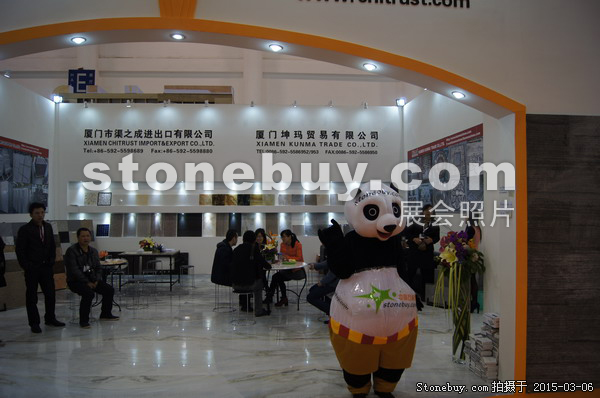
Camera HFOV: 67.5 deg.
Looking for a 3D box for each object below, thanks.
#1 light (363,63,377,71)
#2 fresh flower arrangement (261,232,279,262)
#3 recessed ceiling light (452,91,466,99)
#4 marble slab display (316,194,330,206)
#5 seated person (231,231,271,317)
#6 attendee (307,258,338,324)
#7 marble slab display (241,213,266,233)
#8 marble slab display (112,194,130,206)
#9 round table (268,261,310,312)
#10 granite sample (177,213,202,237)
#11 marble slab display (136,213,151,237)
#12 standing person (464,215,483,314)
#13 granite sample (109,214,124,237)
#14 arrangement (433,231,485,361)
[{"bbox_3d":[0.641,-1.206,4.100,0.130,0.040,0.130,15,-1,-3],"label":"light"},{"bbox_3d":[-0.507,0.823,7.550,0.280,0.500,0.270,0,-2,0],"label":"fresh flower arrangement"},{"bbox_3d":[1.416,-0.924,4.000,0.125,0.040,0.125,20,-2,0],"label":"recessed ceiling light"},{"bbox_3d":[0.585,0.035,11.188,0.300,0.300,0.025,0,-15,-4],"label":"marble slab display"},{"bbox_3d":[-0.700,1.130,6.660,0.500,1.330,0.730,-1,-2,27],"label":"seated person"},{"bbox_3d":[0.440,1.130,6.650,0.750,1.330,0.550,0,-2,18],"label":"attendee"},{"bbox_3d":[-1.116,0.619,10.898,0.600,0.580,0.025,0,-13,-4],"label":"marble slab display"},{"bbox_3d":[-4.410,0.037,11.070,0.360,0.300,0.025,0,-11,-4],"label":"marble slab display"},{"bbox_3d":[-0.273,1.428,7.248,0.800,0.710,0.800,0,-1,-4],"label":"round table"},{"bbox_3d":[-2.687,0.640,10.975,0.600,0.590,0.025,0,-10,-4],"label":"granite sample"},{"bbox_3d":[-3.779,0.638,10.904,0.300,0.590,0.025,0,-10,-4],"label":"marble slab display"},{"bbox_3d":[2.750,0.995,7.080,0.320,1.620,0.460,0,-1,6],"label":"standing person"},{"bbox_3d":[-4.732,0.669,11.600,0.320,0.610,0.030,0,-10,-3],"label":"granite sample"},{"bbox_3d":[1.700,1.039,4.835,0.530,1.398,0.470,0,-1,11],"label":"arrangement"}]

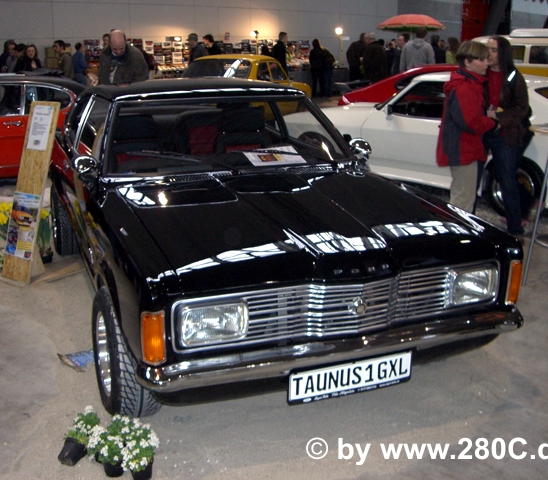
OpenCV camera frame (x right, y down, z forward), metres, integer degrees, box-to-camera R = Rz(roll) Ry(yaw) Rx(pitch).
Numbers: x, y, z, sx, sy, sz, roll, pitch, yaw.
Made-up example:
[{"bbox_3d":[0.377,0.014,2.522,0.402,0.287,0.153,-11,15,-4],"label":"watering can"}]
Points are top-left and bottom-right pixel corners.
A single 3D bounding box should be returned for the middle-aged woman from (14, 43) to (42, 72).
[{"bbox_3d":[-3.804,-2.292,11.069,0.450,1.590,0.320,-7,17,-26],"label":"middle-aged woman"}]

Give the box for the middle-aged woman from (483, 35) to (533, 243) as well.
[{"bbox_3d":[1.885,-0.765,5.600,0.430,1.660,0.480,-5,16,-17],"label":"middle-aged woman"}]

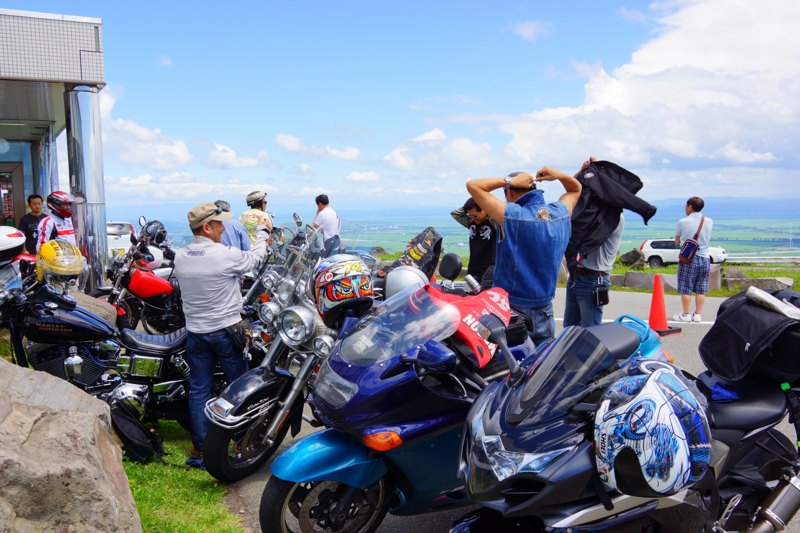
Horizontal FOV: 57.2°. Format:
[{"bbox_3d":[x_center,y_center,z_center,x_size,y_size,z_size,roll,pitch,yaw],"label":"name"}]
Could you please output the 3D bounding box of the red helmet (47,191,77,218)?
[{"bbox_3d":[-3.705,-0.671,8.000,0.330,0.280,0.250,1,5,16],"label":"red helmet"}]

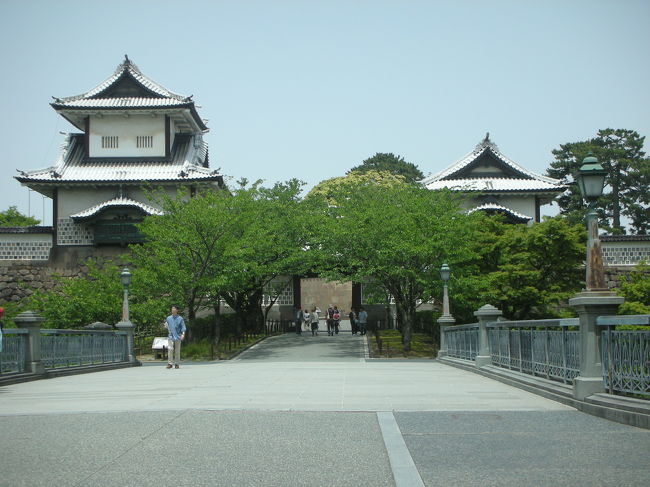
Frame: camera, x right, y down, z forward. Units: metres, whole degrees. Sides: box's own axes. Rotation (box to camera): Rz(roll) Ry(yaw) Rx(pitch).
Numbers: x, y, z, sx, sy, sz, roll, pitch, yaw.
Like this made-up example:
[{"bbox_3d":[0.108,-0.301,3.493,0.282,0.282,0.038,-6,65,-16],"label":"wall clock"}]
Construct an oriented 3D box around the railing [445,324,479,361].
[{"bbox_3d":[3.521,2.482,29.000,0.140,0.840,9.800,-1,-4,1],"label":"railing"}]

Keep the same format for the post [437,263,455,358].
[{"bbox_3d":[3.640,2.013,34.300,0.530,2.880,0.530,-1,-4,1],"label":"post"}]

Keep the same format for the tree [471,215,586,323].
[{"bbox_3d":[8.531,1.216,48.000,4.800,4.900,4.500,0,-4,0],"label":"tree"}]

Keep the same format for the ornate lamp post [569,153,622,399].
[{"bbox_3d":[3.154,0.368,13.350,0.540,2.840,0.540,-1,-4,1],"label":"ornate lamp post"}]

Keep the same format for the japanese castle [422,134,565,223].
[{"bbox_3d":[12.324,-3.364,86.165,10.300,8.300,12.400,-1,-4,3],"label":"japanese castle"}]

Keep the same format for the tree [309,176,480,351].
[{"bbox_3d":[2.580,0.705,42.500,6.200,6.400,6.000,0,-4,0],"label":"tree"}]

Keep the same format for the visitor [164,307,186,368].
[{"bbox_3d":[-4.021,2.512,30.800,0.560,1.700,0.380,-1,-4,7],"label":"visitor"}]

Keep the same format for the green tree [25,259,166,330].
[{"bbox_3d":[-8.418,1.944,42.000,5.200,3.000,4.200,0,-4,0],"label":"green tree"}]

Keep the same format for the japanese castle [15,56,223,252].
[{"bbox_3d":[-13.605,-5.855,82.329,13.800,13.400,14.000,0,-4,-1],"label":"japanese castle"}]

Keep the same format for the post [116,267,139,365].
[{"bbox_3d":[-5.916,2.146,34.301,0.530,2.880,0.530,-1,-4,1],"label":"post"}]

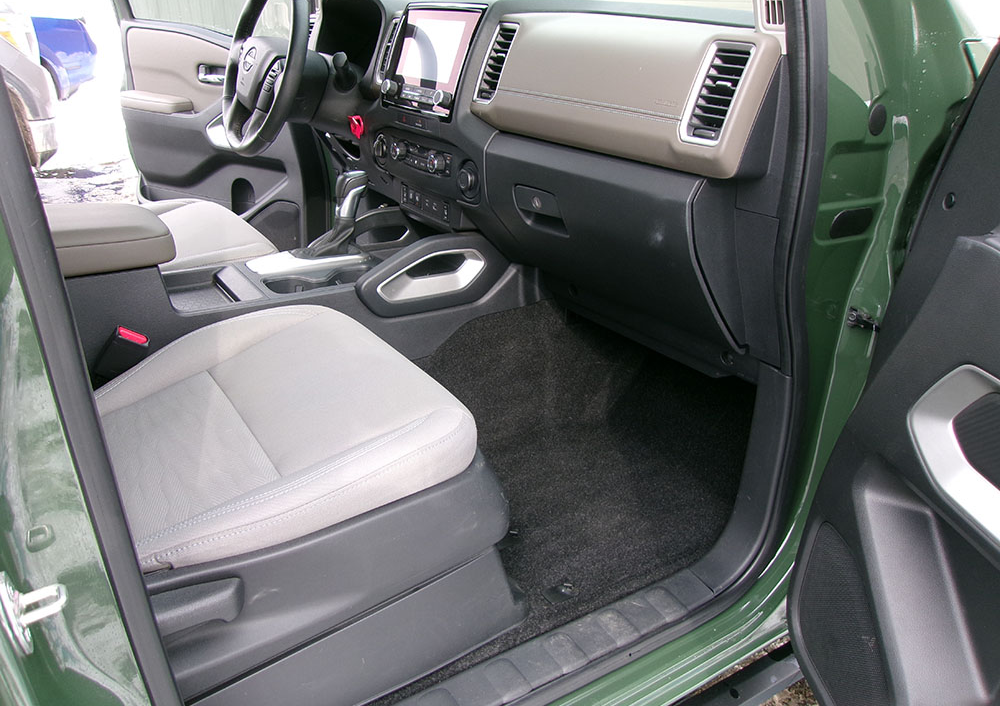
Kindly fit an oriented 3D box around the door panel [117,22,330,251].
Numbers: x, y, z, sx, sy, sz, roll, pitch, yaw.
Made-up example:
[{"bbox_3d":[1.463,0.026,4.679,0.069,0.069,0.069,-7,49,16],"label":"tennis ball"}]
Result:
[{"bbox_3d":[-0.898,-0.667,2.464,0.890,0.660,0.120,17,28,31],"label":"door panel"}]

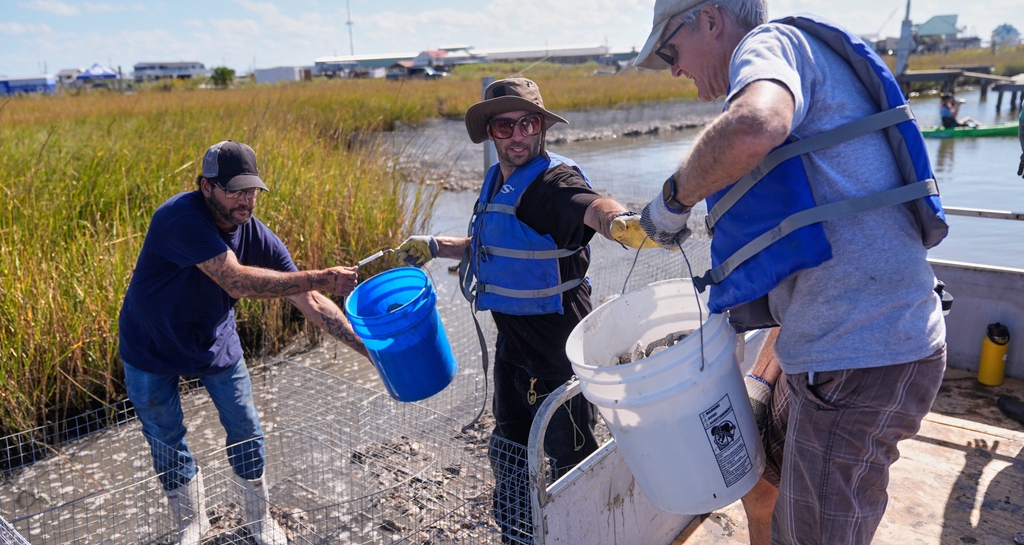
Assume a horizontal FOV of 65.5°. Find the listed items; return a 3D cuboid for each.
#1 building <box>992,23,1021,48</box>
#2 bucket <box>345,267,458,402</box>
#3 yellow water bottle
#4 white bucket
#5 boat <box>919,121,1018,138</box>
[{"bbox_3d":[167.627,-80.339,270.000,9.000,8.000,8.500,6,17,30],"label":"building"},{"bbox_3d":[-0.378,0.226,2.840,0.303,0.378,0.303,-18,28,0],"label":"bucket"},{"bbox_3d":[1.959,0.330,3.226,0.090,0.240,0.090,8,18,35],"label":"yellow water bottle"},{"bbox_3d":[0.320,0.250,1.582,0.305,0.370,0.305,-23,19,9],"label":"white bucket"},{"bbox_3d":[9.431,-2.939,16.600,3.300,0.340,0.760,2,15,16],"label":"boat"}]

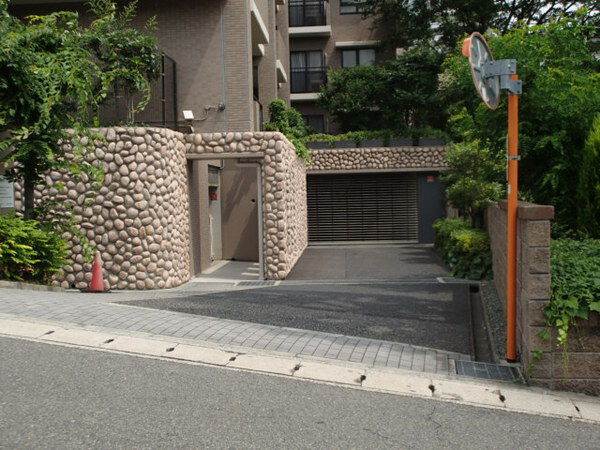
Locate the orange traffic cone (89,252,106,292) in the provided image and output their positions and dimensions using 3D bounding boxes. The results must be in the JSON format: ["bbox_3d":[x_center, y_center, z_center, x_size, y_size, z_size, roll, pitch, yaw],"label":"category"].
[{"bbox_3d":[-3.415,0.790,12.300,0.380,0.680,0.380,-2,2,-15],"label":"orange traffic cone"}]

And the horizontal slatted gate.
[{"bbox_3d":[2.110,-0.560,24.600,3.760,2.360,0.100,-1,2,4],"label":"horizontal slatted gate"}]

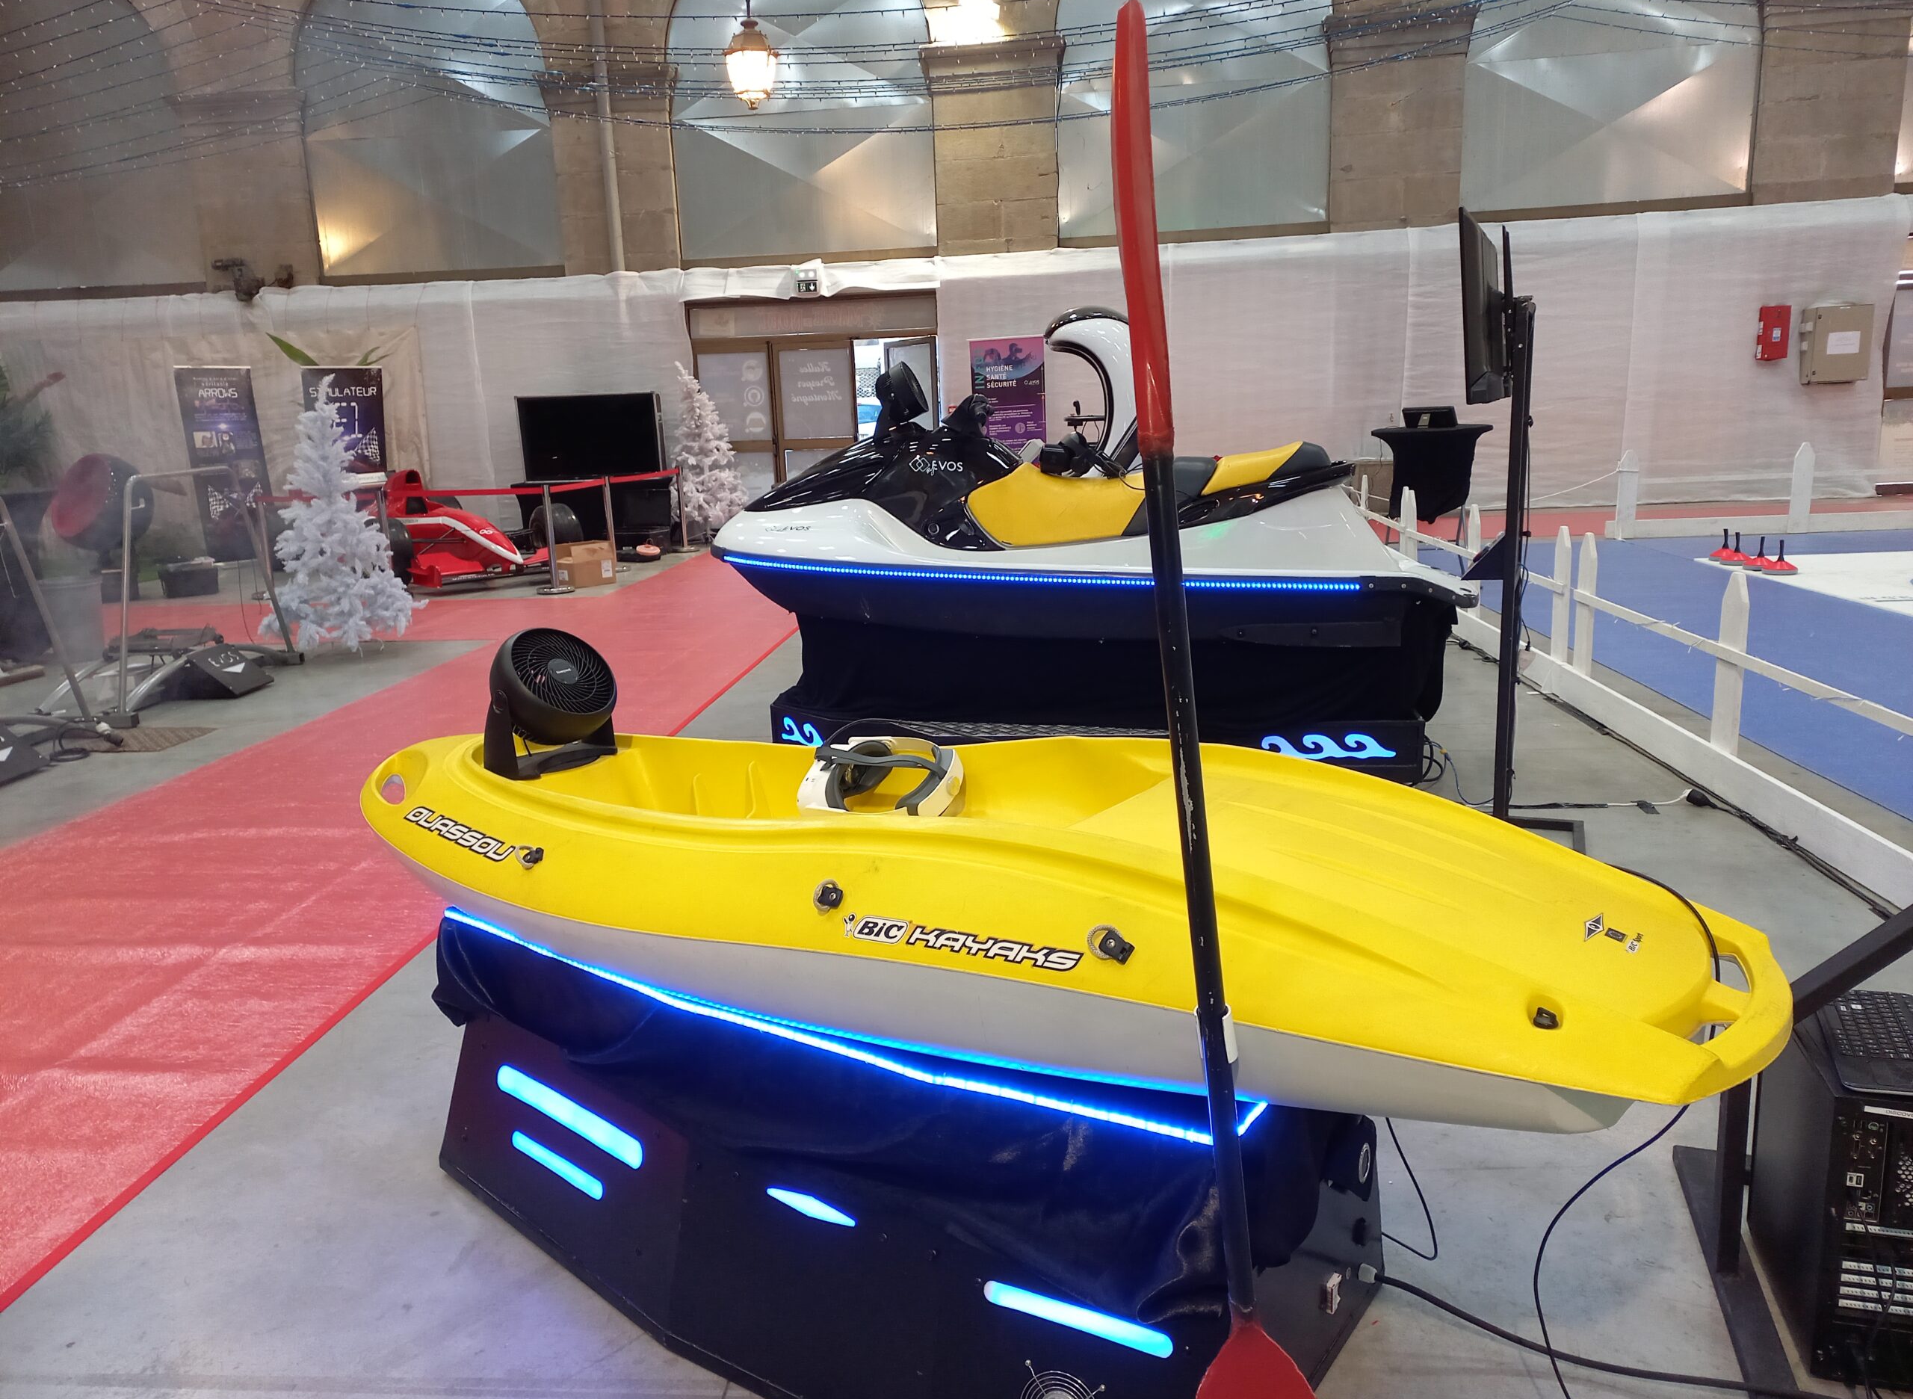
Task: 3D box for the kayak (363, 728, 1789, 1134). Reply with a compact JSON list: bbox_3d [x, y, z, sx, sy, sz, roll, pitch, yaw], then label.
[{"bbox_3d":[-0.123,0.281,2.365,2.660,0.420,0.770,6,15,31],"label":"kayak"}]

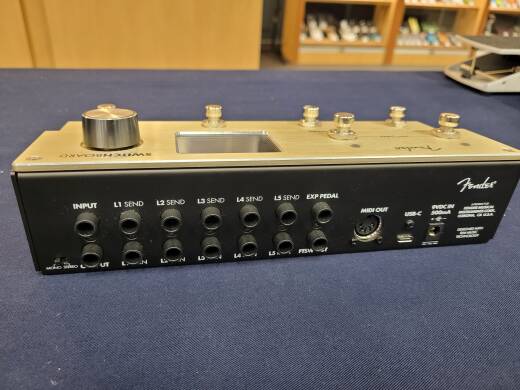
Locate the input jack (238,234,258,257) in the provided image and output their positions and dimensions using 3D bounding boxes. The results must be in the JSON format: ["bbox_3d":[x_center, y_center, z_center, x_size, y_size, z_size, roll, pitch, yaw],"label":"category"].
[{"bbox_3d":[-0.006,0.028,0.216,0.010,0.010,0.008,-2,29,-12],"label":"input jack"}]

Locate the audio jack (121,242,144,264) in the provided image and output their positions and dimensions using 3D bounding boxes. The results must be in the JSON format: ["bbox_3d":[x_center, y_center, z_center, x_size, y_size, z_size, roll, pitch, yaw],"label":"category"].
[{"bbox_3d":[-0.065,0.030,0.202,0.009,0.009,0.007,-2,30,-11],"label":"audio jack"}]

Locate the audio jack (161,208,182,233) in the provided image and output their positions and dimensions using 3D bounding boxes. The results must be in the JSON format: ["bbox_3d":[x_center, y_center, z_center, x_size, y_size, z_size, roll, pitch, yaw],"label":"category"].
[{"bbox_3d":[-0.044,0.013,0.197,0.009,0.009,0.007,-2,30,-11],"label":"audio jack"}]

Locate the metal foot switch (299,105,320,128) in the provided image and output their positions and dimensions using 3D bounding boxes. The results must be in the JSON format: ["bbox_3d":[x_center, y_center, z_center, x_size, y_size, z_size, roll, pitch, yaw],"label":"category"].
[{"bbox_3d":[0.040,-0.063,0.308,0.018,0.013,0.018,-2,24,-12],"label":"metal foot switch"}]

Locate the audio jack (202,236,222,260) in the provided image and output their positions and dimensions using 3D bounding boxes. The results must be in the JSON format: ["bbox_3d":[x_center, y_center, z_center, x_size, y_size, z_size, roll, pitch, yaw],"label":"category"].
[{"bbox_3d":[-0.026,0.028,0.210,0.009,0.009,0.007,-2,30,-11],"label":"audio jack"}]

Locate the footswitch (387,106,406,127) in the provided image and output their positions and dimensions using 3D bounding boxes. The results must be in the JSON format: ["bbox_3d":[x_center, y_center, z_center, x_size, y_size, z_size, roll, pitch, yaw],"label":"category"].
[{"bbox_3d":[0.114,-0.066,0.323,0.018,0.013,0.018,-2,24,-12],"label":"footswitch"}]

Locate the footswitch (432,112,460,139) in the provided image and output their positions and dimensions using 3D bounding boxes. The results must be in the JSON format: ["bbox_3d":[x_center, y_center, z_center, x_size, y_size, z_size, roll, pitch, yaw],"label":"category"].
[{"bbox_3d":[0.126,-0.048,0.262,0.018,0.013,0.018,-2,24,-12],"label":"footswitch"}]

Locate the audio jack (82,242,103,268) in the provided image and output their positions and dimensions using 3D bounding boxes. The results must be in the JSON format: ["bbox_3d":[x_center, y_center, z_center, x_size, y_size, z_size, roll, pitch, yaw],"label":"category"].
[{"bbox_3d":[-0.085,0.031,0.198,0.009,0.009,0.007,-2,30,-11],"label":"audio jack"}]

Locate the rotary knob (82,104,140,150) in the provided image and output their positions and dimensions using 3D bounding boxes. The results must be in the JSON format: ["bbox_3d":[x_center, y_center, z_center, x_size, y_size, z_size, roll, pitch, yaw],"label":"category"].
[{"bbox_3d":[-0.078,-0.035,0.206,0.028,0.015,0.028,-2,24,-12],"label":"rotary knob"}]

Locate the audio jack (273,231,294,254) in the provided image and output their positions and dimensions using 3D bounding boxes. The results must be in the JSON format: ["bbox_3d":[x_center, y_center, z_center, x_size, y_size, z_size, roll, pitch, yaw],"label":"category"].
[{"bbox_3d":[0.013,0.027,0.220,0.010,0.010,0.008,-2,29,-12],"label":"audio jack"}]

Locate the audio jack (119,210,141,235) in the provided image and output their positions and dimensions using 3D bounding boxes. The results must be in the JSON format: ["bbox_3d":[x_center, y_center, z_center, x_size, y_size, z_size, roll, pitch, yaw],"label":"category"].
[{"bbox_3d":[-0.064,0.014,0.195,0.010,0.010,0.008,-2,29,-12],"label":"audio jack"}]

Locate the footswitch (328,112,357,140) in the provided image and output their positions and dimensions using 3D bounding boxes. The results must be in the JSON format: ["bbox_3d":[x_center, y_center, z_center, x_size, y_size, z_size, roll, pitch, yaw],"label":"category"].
[{"bbox_3d":[0.051,-0.043,0.240,0.017,0.013,0.017,-2,24,-11],"label":"footswitch"}]

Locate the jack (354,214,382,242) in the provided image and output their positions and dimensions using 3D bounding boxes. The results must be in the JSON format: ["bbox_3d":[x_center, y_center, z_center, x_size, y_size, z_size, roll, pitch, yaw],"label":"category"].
[{"bbox_3d":[0.064,0.020,0.232,0.017,0.017,0.007,-2,29,-12],"label":"jack"}]

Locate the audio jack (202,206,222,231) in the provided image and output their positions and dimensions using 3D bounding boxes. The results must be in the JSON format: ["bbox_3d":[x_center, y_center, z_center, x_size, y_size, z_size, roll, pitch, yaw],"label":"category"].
[{"bbox_3d":[-0.025,0.012,0.203,0.010,0.010,0.008,-2,29,-12],"label":"audio jack"}]

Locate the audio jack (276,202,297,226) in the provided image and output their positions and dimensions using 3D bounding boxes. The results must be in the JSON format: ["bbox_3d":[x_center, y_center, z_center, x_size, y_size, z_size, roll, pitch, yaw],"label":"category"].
[{"bbox_3d":[0.015,0.011,0.211,0.010,0.010,0.008,-2,29,-12],"label":"audio jack"}]

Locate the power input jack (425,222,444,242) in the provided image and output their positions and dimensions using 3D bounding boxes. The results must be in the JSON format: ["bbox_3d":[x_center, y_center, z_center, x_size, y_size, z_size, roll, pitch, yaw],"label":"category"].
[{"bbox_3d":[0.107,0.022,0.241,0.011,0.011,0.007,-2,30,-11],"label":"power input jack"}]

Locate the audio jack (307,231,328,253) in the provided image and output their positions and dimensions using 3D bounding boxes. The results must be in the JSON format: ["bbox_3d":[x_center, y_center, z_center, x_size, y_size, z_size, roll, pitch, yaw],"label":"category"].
[{"bbox_3d":[0.033,0.026,0.221,0.009,0.009,0.007,-2,30,-11],"label":"audio jack"}]

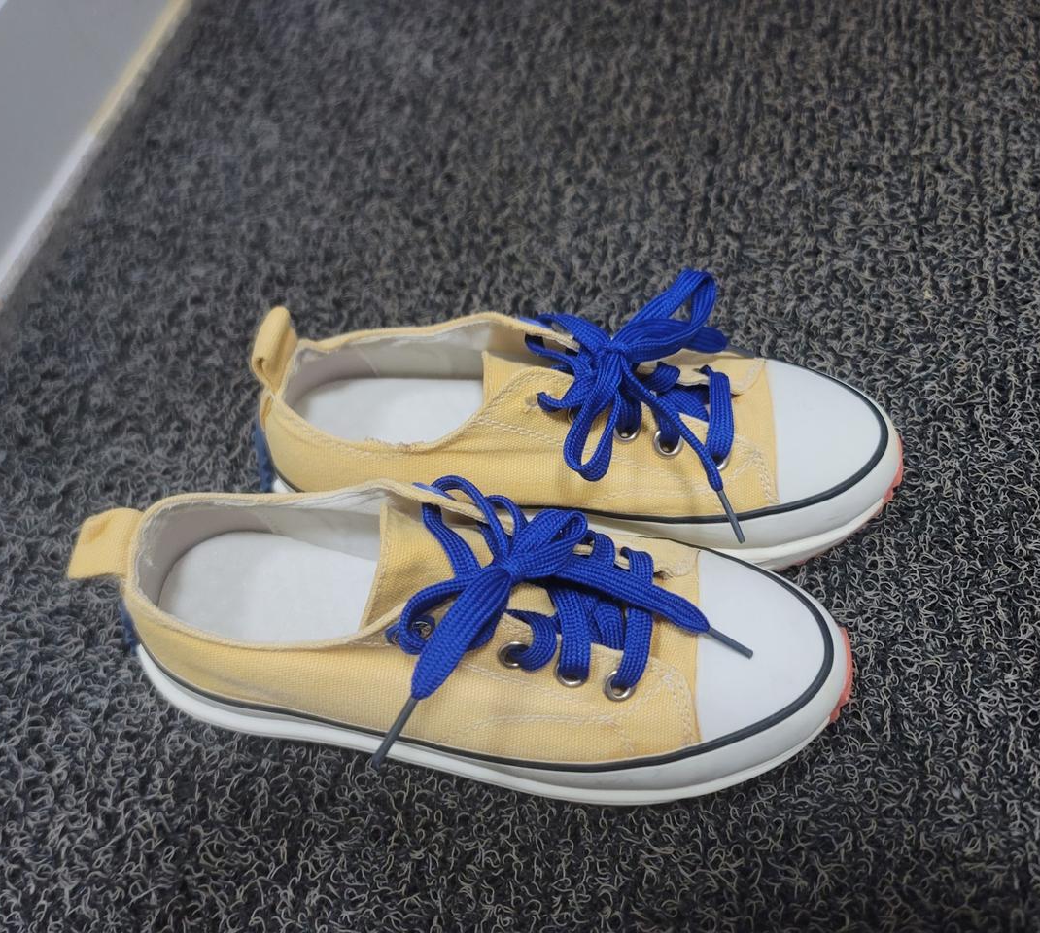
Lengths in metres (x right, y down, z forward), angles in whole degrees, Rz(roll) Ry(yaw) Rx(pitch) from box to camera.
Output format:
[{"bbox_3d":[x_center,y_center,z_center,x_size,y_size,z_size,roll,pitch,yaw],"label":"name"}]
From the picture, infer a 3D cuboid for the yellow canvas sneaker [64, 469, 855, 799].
[{"bbox_3d":[-0.021,0.046,0.299,0.271,0.096,0.094,4,56,5],"label":"yellow canvas sneaker"}]

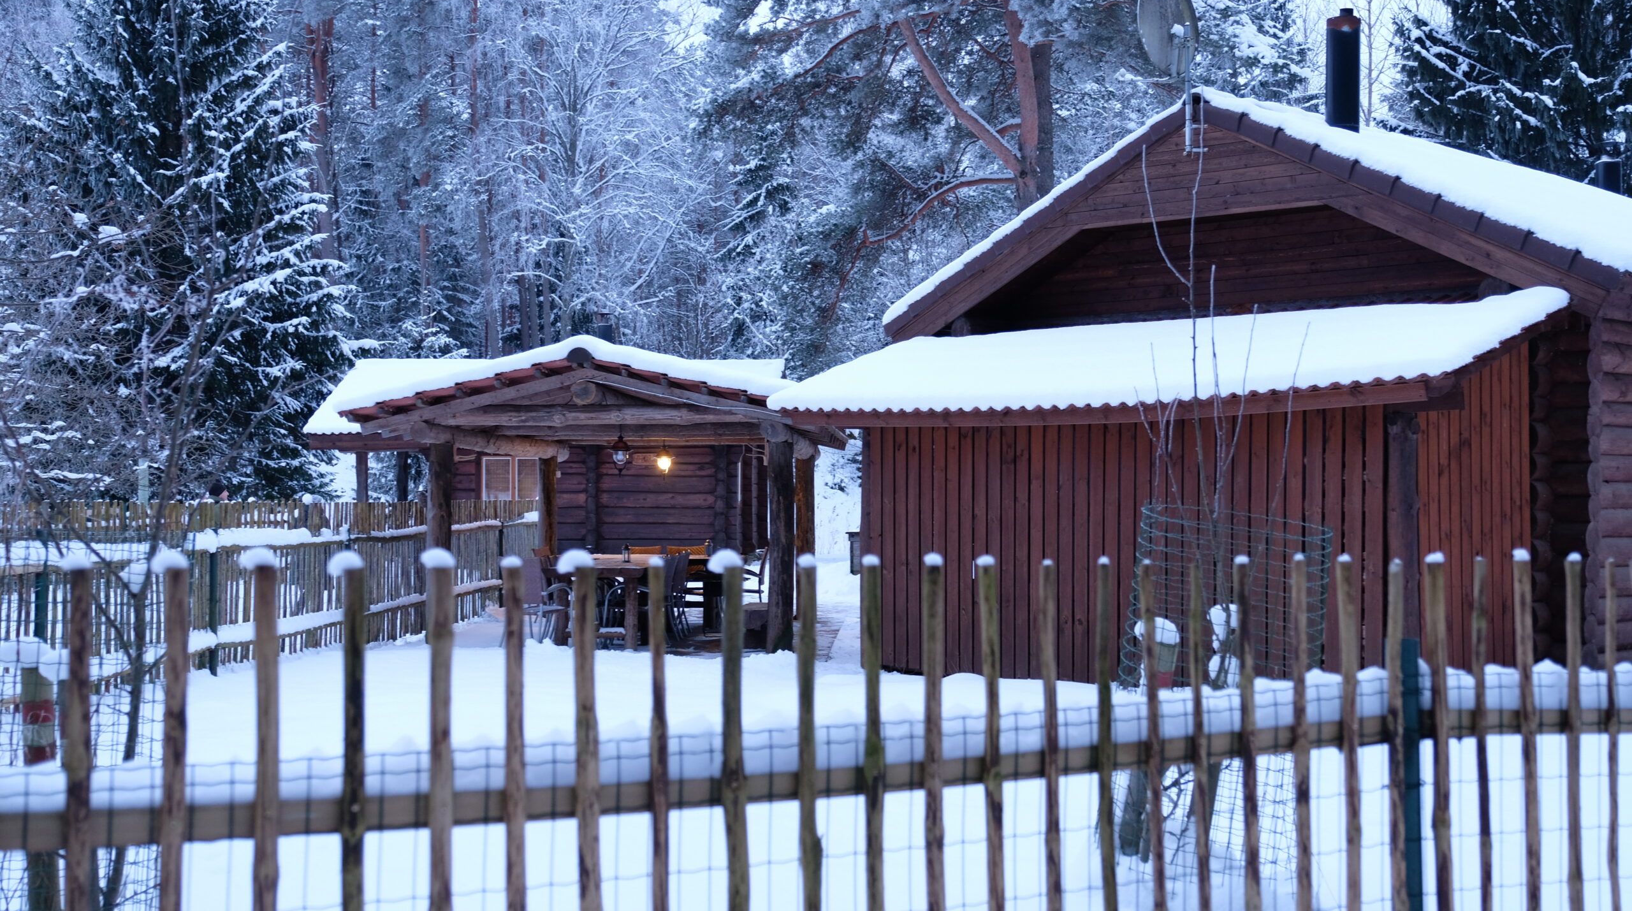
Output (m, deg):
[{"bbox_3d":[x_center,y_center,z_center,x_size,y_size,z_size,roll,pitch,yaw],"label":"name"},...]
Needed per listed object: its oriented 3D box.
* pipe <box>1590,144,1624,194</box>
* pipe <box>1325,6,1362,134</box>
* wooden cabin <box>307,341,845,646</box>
[{"bbox_3d":[8.523,-3.033,19.000,0.290,0.600,0.290,-1,-2,44],"label":"pipe"},{"bbox_3d":[4.417,-3.237,14.800,0.280,1.020,0.280,-1,-2,44],"label":"pipe"},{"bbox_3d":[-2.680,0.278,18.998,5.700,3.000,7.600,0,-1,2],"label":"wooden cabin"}]

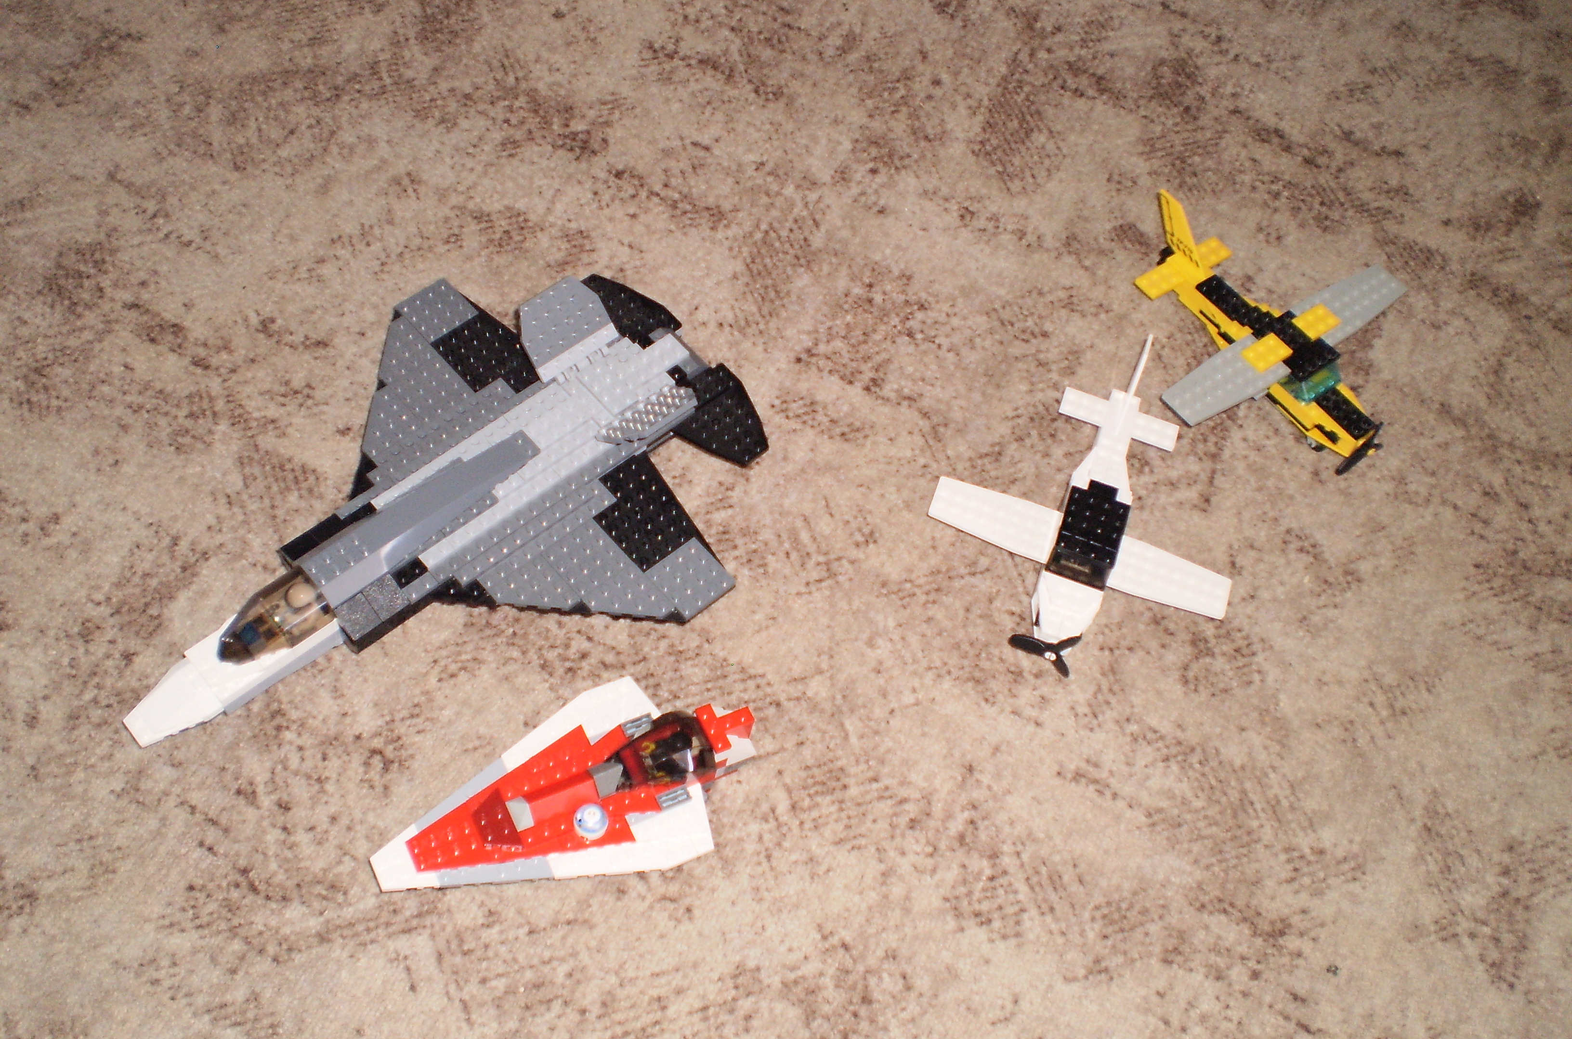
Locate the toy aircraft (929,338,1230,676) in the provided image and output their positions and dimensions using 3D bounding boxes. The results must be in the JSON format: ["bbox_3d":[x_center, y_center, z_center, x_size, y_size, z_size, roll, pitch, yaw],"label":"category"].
[{"bbox_3d":[0.162,-0.010,0.860,0.160,0.066,0.181,20,60,5],"label":"toy aircraft"}]

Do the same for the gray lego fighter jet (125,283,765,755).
[{"bbox_3d":[-0.170,-0.003,0.801,0.342,0.086,0.240,-36,69,-24],"label":"gray lego fighter jet"}]

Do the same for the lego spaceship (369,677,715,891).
[{"bbox_3d":[-0.099,0.128,0.756,0.187,0.039,0.096,-20,64,-21],"label":"lego spaceship"}]

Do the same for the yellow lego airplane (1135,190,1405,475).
[{"bbox_3d":[0.270,-0.106,0.932,0.176,0.063,0.192,-30,65,-22],"label":"yellow lego airplane"}]

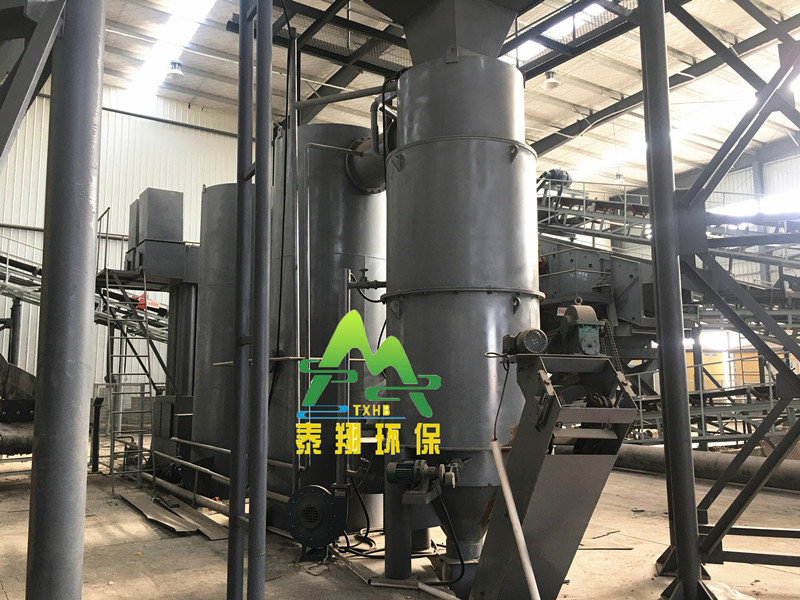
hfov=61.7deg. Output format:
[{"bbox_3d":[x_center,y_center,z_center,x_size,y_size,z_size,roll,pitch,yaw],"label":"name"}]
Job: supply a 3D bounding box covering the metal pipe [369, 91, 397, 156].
[{"bbox_3d":[-0.141,-1.848,7.007,0.100,0.600,0.380,5,-9,-43],"label":"metal pipe"}]

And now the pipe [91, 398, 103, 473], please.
[{"bbox_3d":[-5.516,2.456,12.208,0.160,1.310,0.160,-1,-7,0],"label":"pipe"}]

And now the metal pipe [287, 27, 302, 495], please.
[{"bbox_3d":[-1.072,-0.378,6.852,0.085,5.096,0.085,0,-7,-9],"label":"metal pipe"}]

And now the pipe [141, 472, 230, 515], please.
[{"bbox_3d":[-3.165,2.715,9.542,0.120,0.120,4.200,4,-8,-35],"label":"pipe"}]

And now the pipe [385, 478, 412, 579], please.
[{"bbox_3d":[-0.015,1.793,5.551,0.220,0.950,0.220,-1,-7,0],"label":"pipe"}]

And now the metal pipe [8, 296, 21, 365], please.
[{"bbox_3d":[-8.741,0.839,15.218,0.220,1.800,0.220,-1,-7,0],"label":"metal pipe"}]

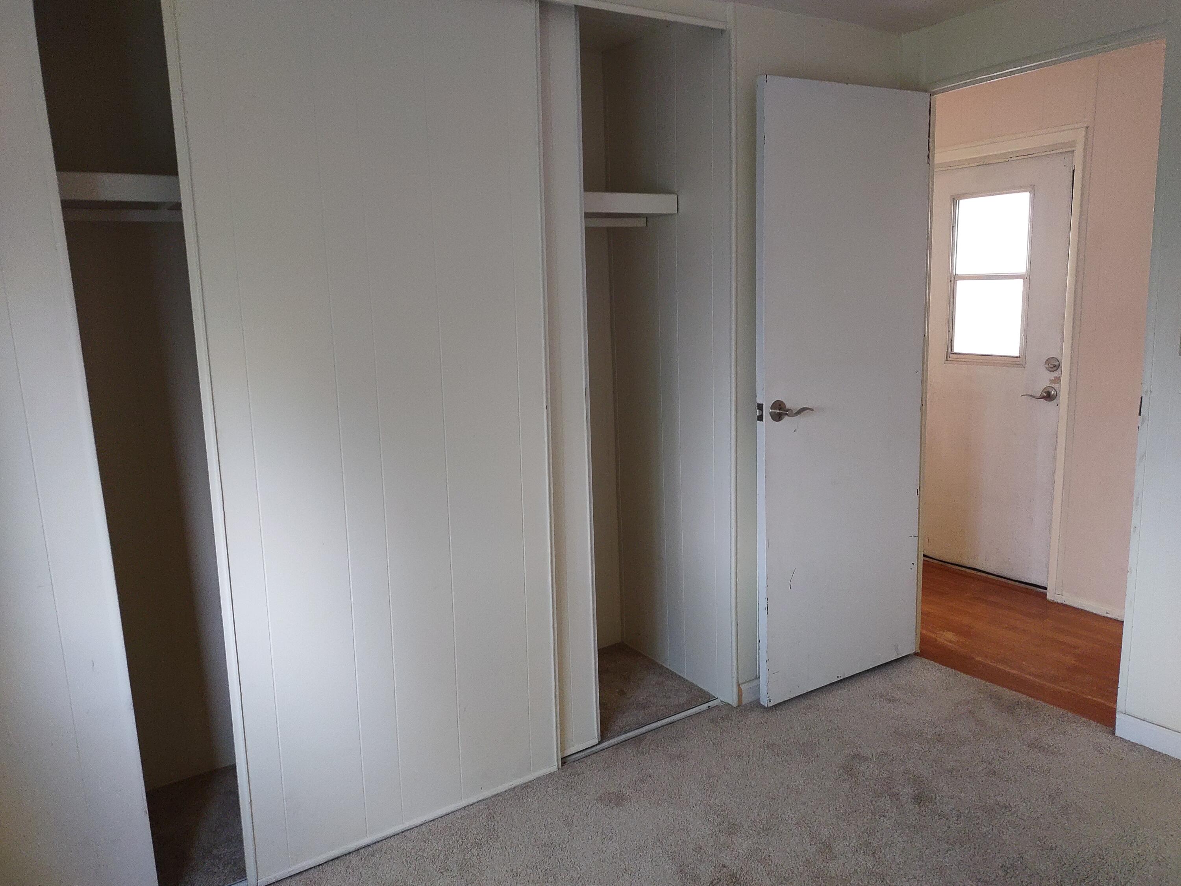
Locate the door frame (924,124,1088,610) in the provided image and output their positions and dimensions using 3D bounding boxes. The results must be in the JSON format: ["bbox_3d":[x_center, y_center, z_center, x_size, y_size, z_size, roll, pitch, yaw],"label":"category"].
[{"bbox_3d":[1.829,-0.345,3.996,0.110,2.030,0.910,-9,12,-33],"label":"door frame"}]

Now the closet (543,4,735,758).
[{"bbox_3d":[0.001,-0.175,2.861,0.680,2.218,0.673,-9,12,-33],"label":"closet"}]

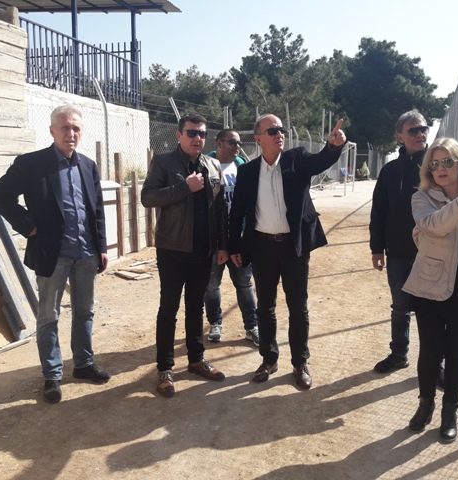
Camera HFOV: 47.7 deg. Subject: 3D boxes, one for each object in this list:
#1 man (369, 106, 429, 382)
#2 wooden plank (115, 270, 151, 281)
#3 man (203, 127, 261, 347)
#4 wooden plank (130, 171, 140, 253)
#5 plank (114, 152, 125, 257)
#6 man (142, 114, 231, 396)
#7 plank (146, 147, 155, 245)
[{"bbox_3d":[1.230,0.057,3.423,0.570,1.791,0.380,2,9,12],"label":"man"},{"bbox_3d":[-1.230,0.428,6.584,0.230,0.050,0.500,-7,11,-35],"label":"wooden plank"},{"bbox_3d":[0.020,-0.024,4.170,0.520,1.711,0.400,-2,10,-14],"label":"man"},{"bbox_3d":[-1.481,-0.439,8.146,0.085,1.248,0.090,3,10,18],"label":"wooden plank"},{"bbox_3d":[-1.622,-0.506,7.678,0.085,1.532,0.090,3,10,18],"label":"plank"},{"bbox_3d":[-0.277,0.094,3.317,0.560,1.751,0.420,-4,10,-22],"label":"man"},{"bbox_3d":[-1.303,-0.694,8.568,0.085,1.615,0.090,3,10,18],"label":"plank"}]

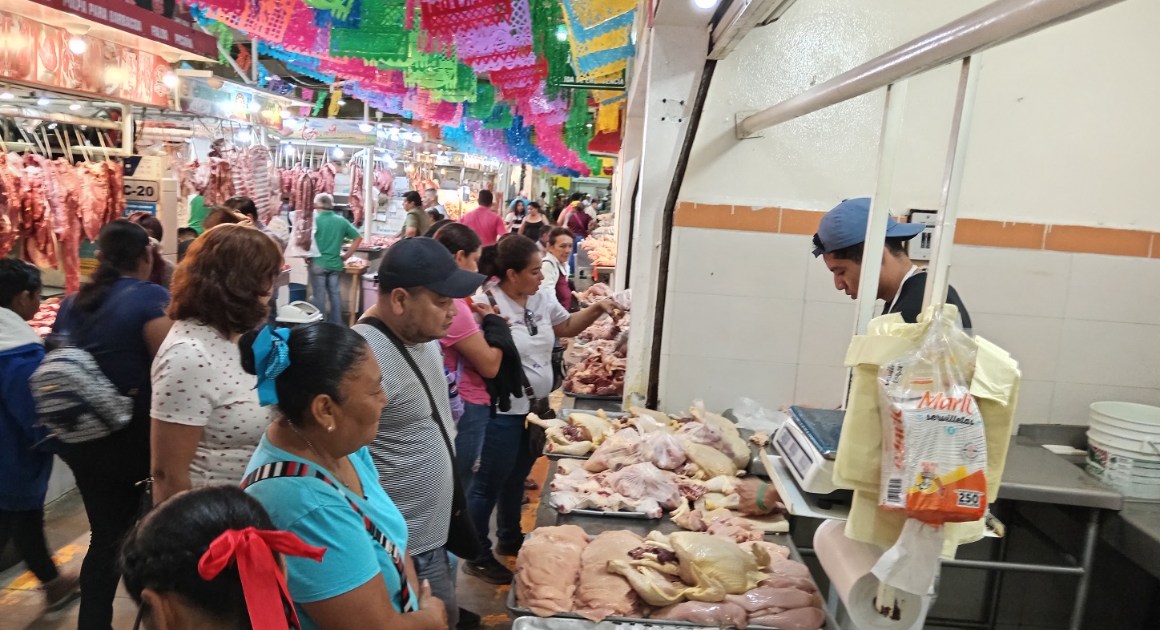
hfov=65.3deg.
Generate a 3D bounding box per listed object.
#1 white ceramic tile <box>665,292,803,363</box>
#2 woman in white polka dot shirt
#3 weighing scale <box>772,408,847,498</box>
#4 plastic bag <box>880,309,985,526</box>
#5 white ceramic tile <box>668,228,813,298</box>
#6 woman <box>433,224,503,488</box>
[{"bbox_3d":[0.607,0.053,3.526,0.500,0.250,0.010,4,8,1],"label":"white ceramic tile"},{"bbox_3d":[-0.920,0.607,2.308,0.360,1.630,0.470,4,8,1],"label":"woman in white polka dot shirt"},{"bbox_3d":[0.625,0.306,1.985,0.330,0.115,0.360,4,8,1],"label":"weighing scale"},{"bbox_3d":[0.495,0.151,1.280,0.130,0.275,0.090,5,8,11],"label":"plastic bag"},{"bbox_3d":[0.620,-0.194,3.490,0.500,0.250,0.010,4,8,1],"label":"white ceramic tile"},{"bbox_3d":[-0.436,0.478,3.437,0.400,1.620,0.460,2,8,-11],"label":"woman"}]

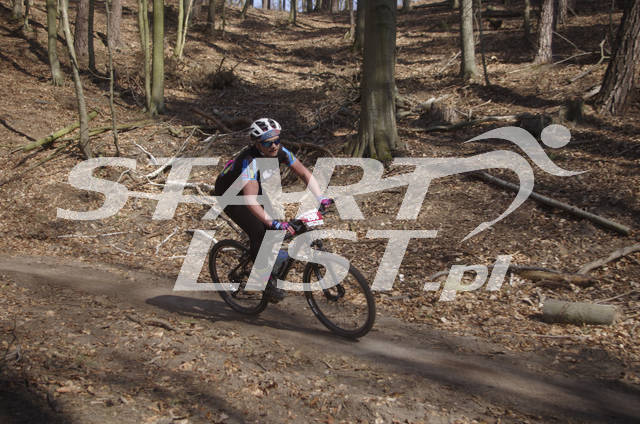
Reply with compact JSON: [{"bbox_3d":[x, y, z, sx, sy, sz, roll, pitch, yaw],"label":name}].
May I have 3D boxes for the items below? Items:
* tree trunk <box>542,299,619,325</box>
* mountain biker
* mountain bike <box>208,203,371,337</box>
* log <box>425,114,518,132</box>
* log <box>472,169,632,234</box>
[{"bbox_3d":[2.376,0.919,7.950,0.630,0.205,0.205,3,5,22],"label":"tree trunk"},{"bbox_3d":[-0.439,0.009,7.005,1.020,1.470,0.680,6,16,40],"label":"mountain biker"},{"bbox_3d":[-0.305,0.479,7.149,1.850,1.050,0.720,6,25,40],"label":"mountain bike"},{"bbox_3d":[2.765,-1.623,15.900,1.667,0.170,0.200,-5,5,7],"label":"log"},{"bbox_3d":[2.695,-0.161,10.650,0.100,0.100,3.194,-2,14,-21],"label":"log"}]

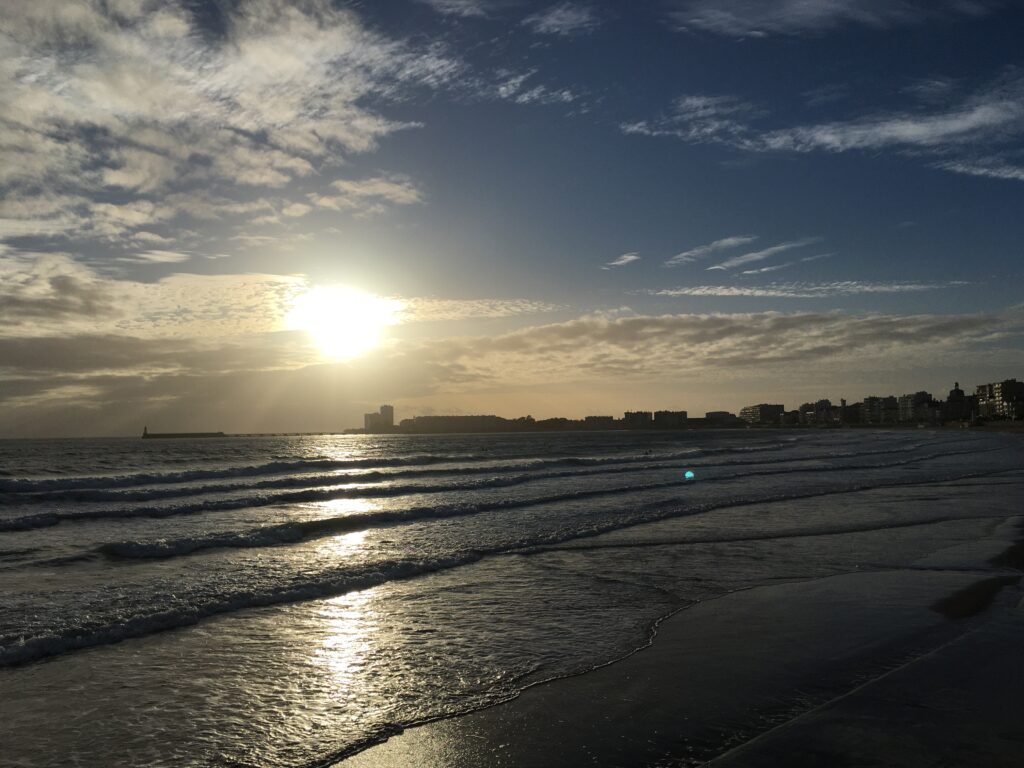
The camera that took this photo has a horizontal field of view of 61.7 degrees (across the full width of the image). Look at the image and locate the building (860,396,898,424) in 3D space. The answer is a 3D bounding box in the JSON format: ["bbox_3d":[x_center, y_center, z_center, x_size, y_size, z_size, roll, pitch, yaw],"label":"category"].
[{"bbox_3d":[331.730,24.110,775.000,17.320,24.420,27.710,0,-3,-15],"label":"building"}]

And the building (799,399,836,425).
[{"bbox_3d":[321.990,29.200,905.000,19.700,26.410,33.490,1,-3,-22],"label":"building"}]

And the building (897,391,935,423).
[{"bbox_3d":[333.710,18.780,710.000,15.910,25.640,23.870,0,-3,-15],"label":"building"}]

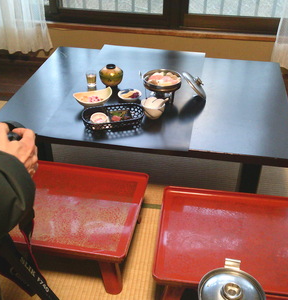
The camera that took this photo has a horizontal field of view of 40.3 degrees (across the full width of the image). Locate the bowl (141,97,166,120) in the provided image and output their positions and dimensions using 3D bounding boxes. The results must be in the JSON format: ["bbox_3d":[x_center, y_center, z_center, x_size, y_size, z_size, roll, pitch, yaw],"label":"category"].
[{"bbox_3d":[0.048,-0.166,1.654,0.108,0.066,0.102,6,37,8],"label":"bowl"}]

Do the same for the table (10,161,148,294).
[{"bbox_3d":[-0.289,0.275,1.493,0.553,0.220,0.412,6,37,8],"label":"table"}]

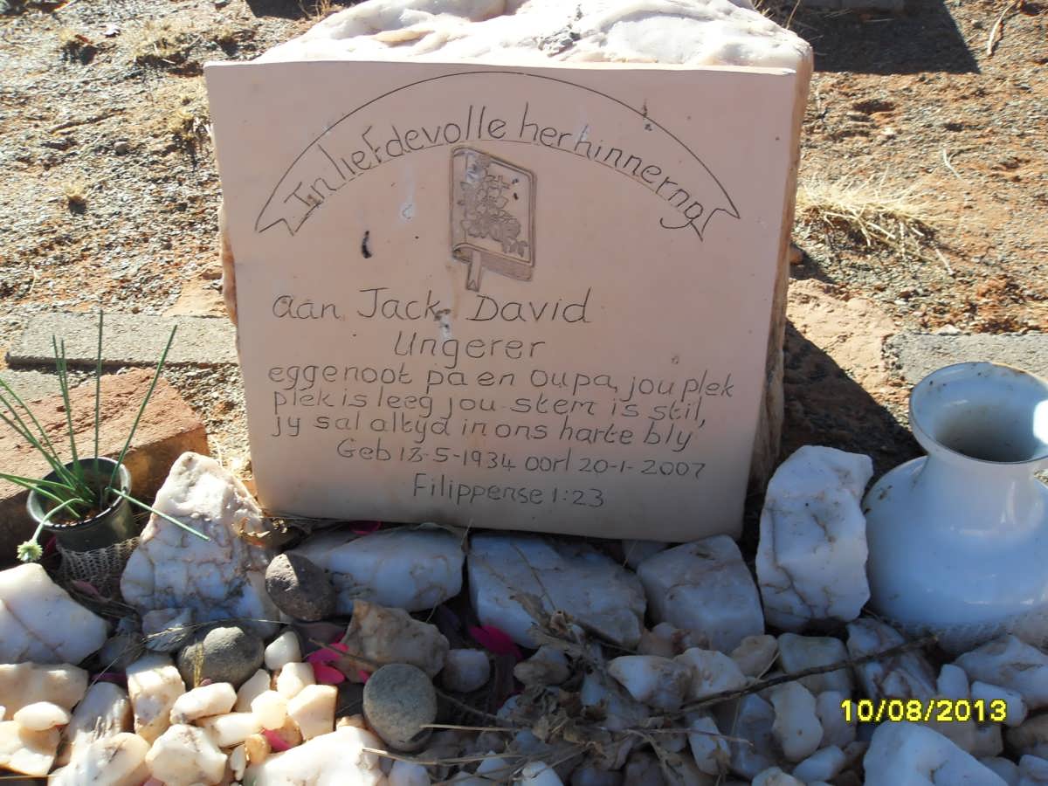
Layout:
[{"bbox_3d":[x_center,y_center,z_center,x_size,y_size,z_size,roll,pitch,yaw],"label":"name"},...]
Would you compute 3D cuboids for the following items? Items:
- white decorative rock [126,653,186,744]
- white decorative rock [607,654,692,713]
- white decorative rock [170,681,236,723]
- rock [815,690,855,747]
[{"bbox_3d":[-0.323,0.270,0.929,0.051,0.070,0.062,-1,33,0],"label":"white decorative rock"},{"bbox_3d":[0.117,0.273,0.992,0.078,0.043,0.047,-1,34,0],"label":"white decorative rock"},{"bbox_3d":[-0.276,0.266,0.910,0.057,0.025,0.029,-16,41,-19],"label":"white decorative rock"},{"bbox_3d":[0.268,0.284,0.924,0.043,0.044,0.040,-1,33,0],"label":"rock"}]

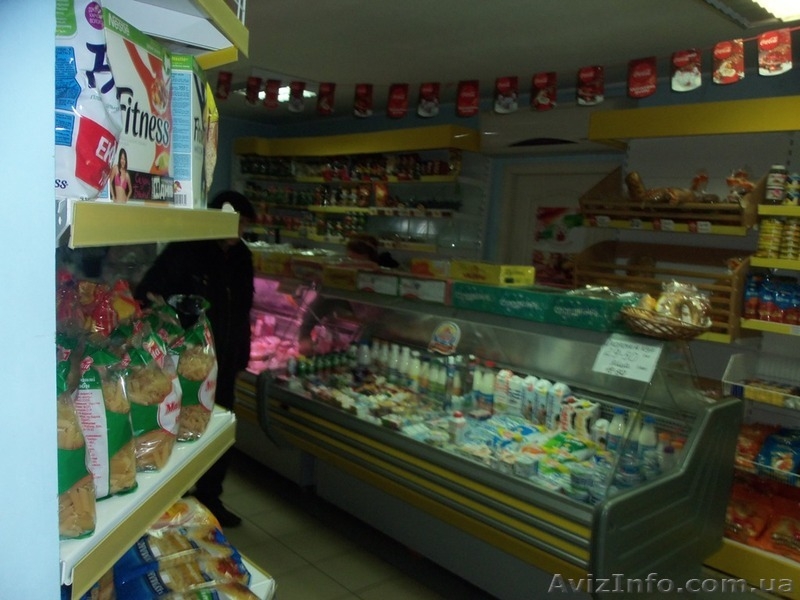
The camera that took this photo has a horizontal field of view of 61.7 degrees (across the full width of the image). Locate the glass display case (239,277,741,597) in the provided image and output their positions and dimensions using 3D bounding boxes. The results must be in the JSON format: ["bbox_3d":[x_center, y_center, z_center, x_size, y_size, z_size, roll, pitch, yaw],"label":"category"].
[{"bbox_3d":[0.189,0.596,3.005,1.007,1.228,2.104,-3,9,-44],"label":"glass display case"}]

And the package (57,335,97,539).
[{"bbox_3d":[-0.429,0.181,0.865,0.070,0.228,0.088,4,6,2],"label":"package"}]

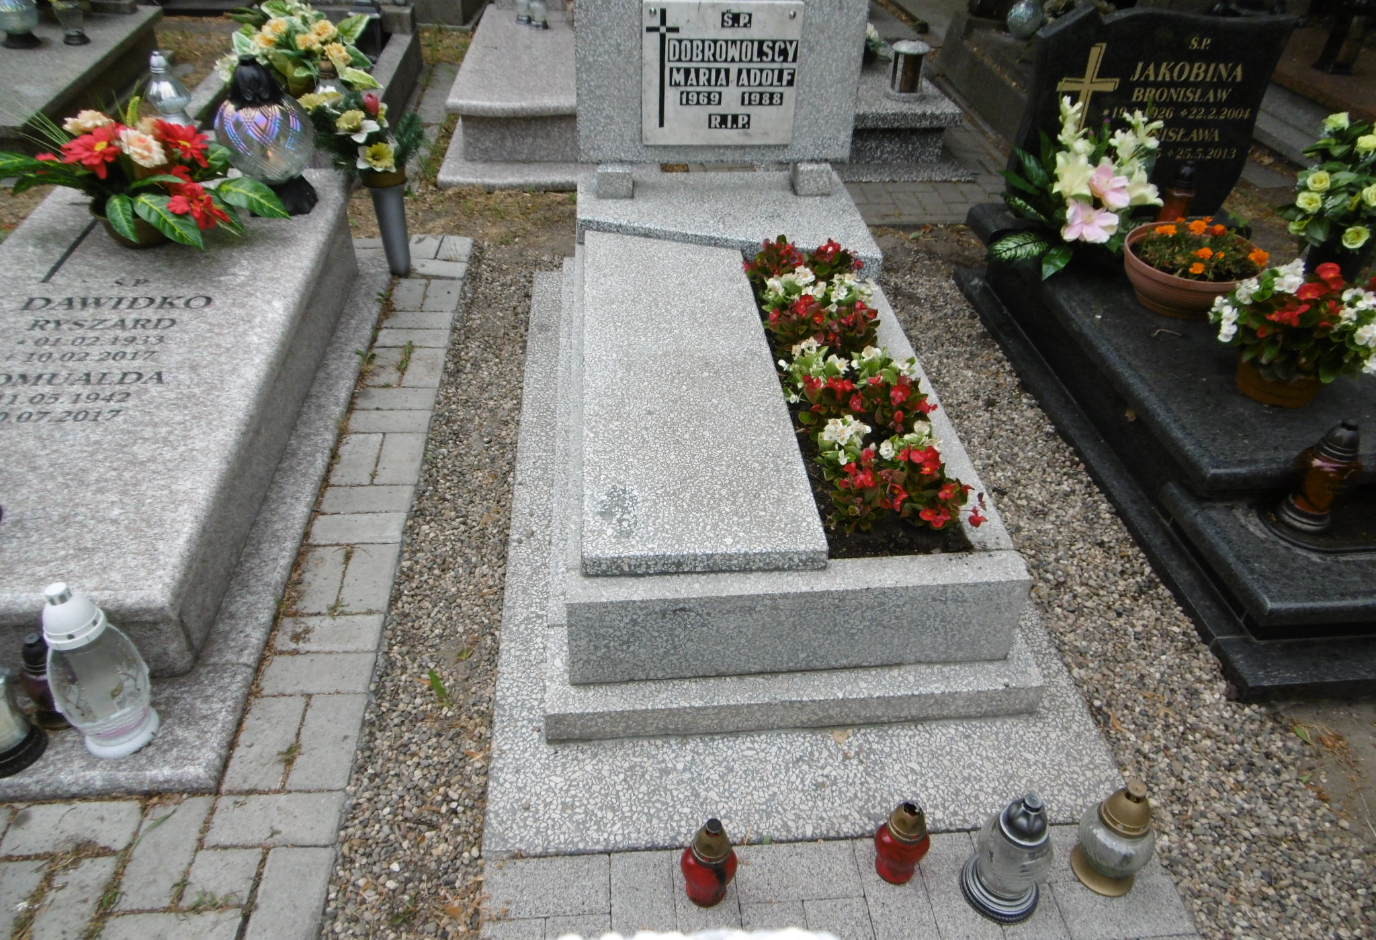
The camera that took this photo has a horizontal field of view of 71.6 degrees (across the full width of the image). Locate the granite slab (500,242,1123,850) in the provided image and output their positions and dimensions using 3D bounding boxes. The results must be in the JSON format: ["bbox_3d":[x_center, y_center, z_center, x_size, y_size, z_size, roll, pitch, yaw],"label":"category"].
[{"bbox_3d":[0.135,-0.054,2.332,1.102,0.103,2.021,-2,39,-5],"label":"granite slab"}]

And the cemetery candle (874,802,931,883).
[{"bbox_3d":[0.338,0.578,1.491,0.083,0.173,0.083,-2,39,-5],"label":"cemetery candle"}]

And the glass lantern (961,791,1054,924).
[{"bbox_3d":[0.498,0.572,1.449,0.116,0.236,0.116,-2,37,-5],"label":"glass lantern"}]

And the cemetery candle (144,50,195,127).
[{"bbox_3d":[-1.903,-1.380,3.481,0.148,0.269,0.148,-2,39,-5],"label":"cemetery candle"}]

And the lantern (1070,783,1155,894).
[{"bbox_3d":[0.670,0.561,1.491,0.112,0.213,0.112,-2,37,-5],"label":"lantern"}]

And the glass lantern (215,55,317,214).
[{"bbox_3d":[-1.117,-0.887,2.531,0.245,0.387,0.245,-2,39,-5],"label":"glass lantern"}]

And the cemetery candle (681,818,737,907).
[{"bbox_3d":[0.032,0.591,1.454,0.086,0.174,0.086,-2,37,-5],"label":"cemetery candle"}]

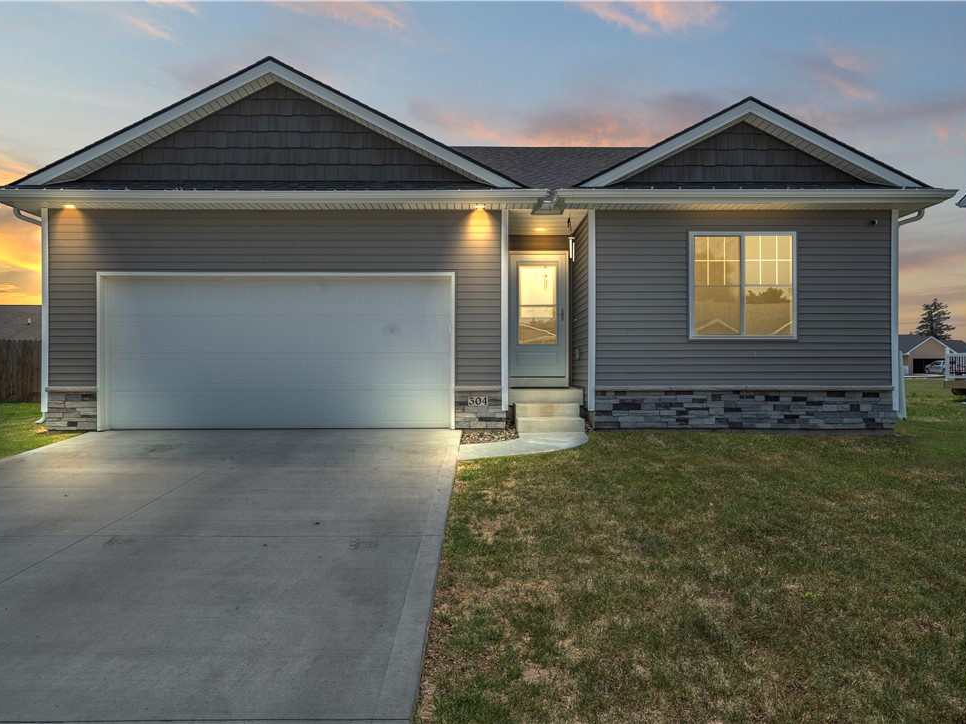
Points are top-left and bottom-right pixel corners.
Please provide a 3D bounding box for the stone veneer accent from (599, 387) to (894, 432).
[{"bbox_3d":[3.624,0.641,9.660,4.200,0.610,0.120,0,0,-1],"label":"stone veneer accent"}]

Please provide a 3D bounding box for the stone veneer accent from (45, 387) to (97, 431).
[{"bbox_3d":[-5.634,0.636,9.550,0.705,0.610,0.120,0,0,-1],"label":"stone veneer accent"}]

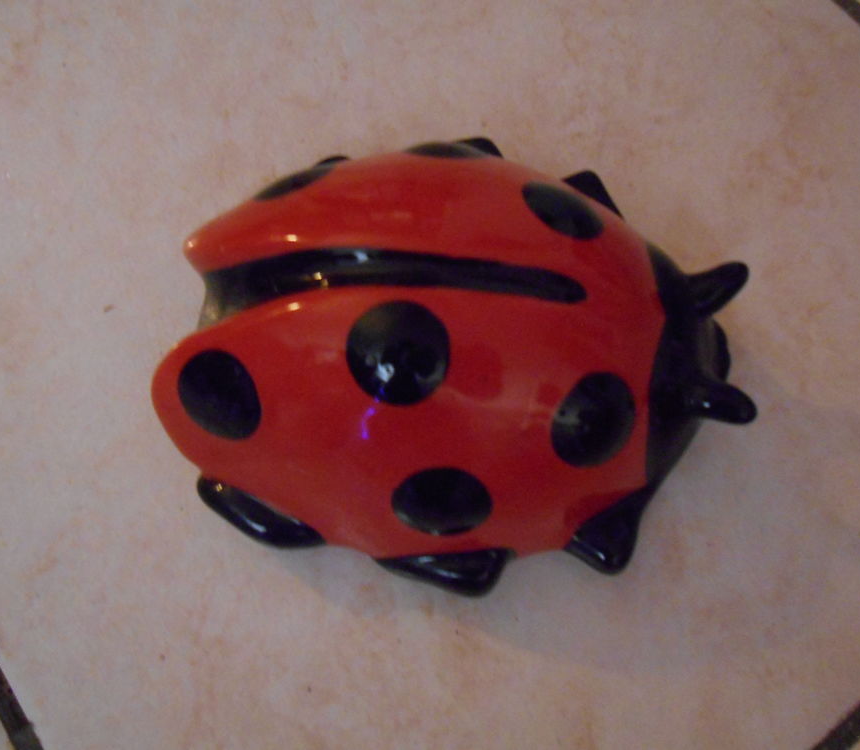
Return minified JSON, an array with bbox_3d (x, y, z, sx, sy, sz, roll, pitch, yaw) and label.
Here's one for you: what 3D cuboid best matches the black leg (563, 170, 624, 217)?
[{"bbox_3d":[0.049,-0.054,0.233,0.023,0.017,0.021,2,72,-1],"label":"black leg"}]

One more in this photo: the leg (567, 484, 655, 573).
[{"bbox_3d":[0.048,0.042,0.201,0.024,0.018,0.022,2,72,-1],"label":"leg"}]

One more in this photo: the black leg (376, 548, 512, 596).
[{"bbox_3d":[0.004,0.050,0.198,0.035,0.017,0.016,2,72,-1],"label":"black leg"}]

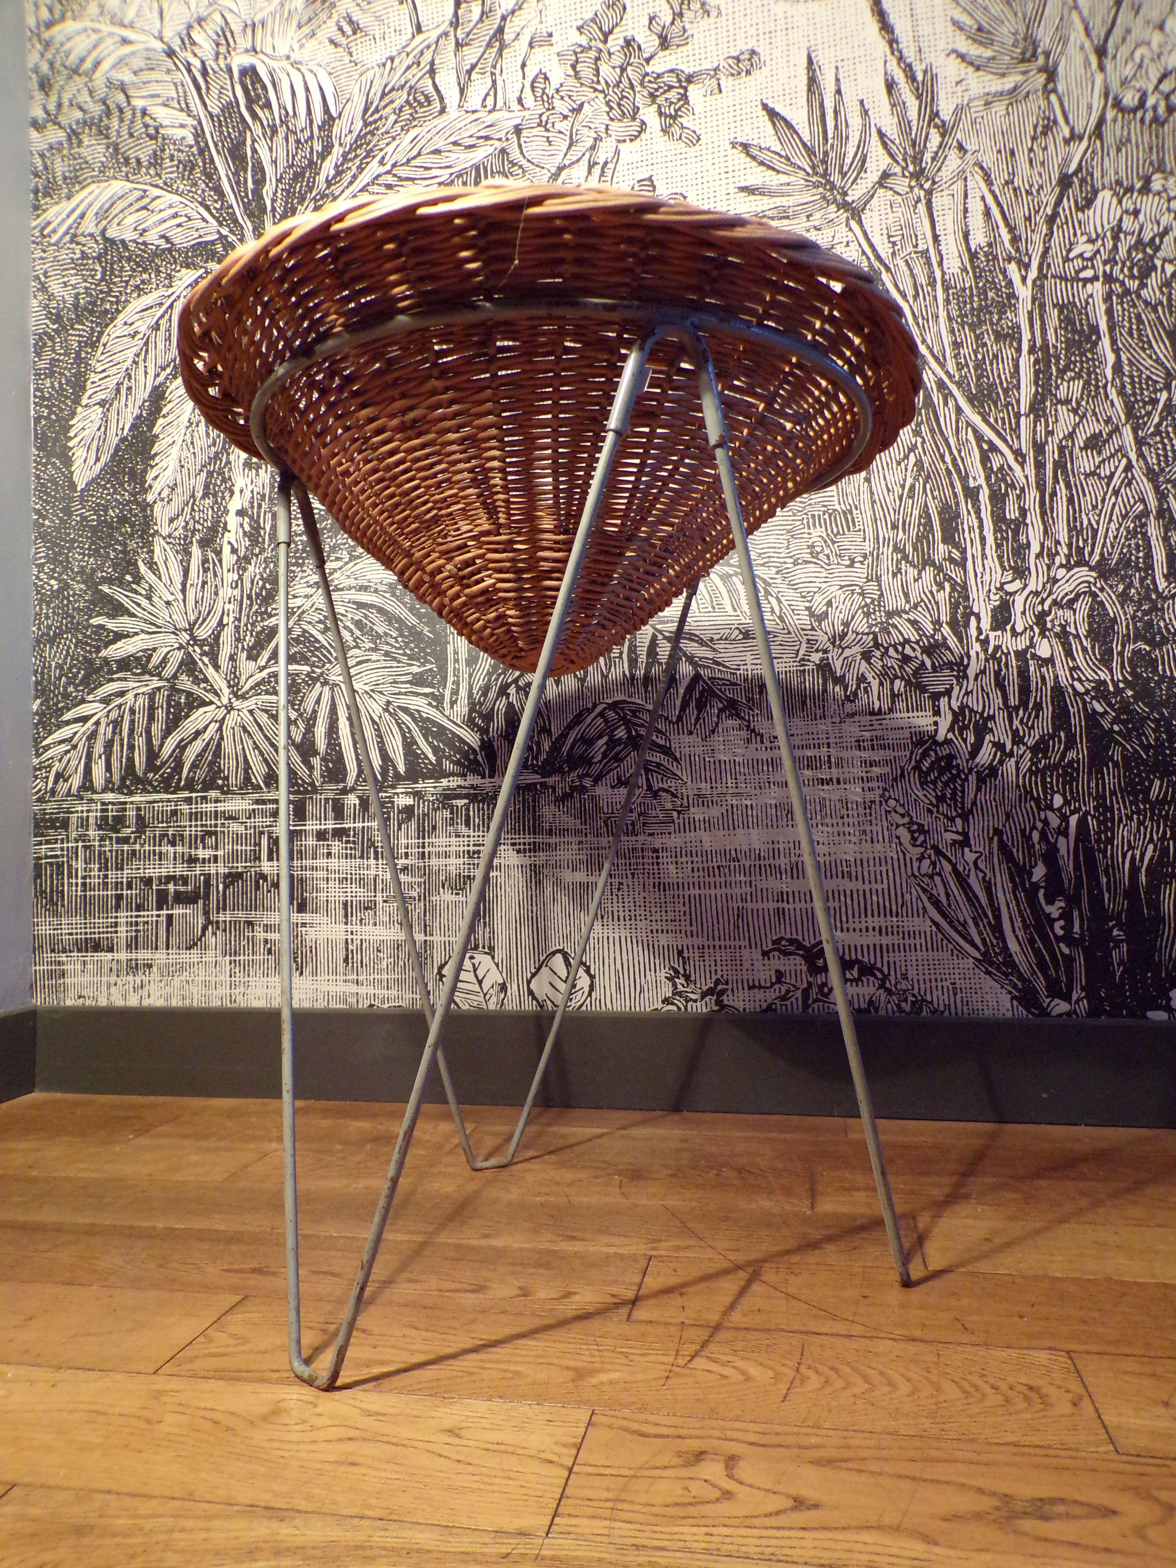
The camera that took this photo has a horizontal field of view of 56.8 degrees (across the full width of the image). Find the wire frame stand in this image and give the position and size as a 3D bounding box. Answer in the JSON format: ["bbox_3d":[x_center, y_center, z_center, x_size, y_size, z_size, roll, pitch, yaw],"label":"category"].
[{"bbox_3d":[-0.012,0.038,0.708,0.408,0.529,0.408,-1,-2,3],"label":"wire frame stand"}]

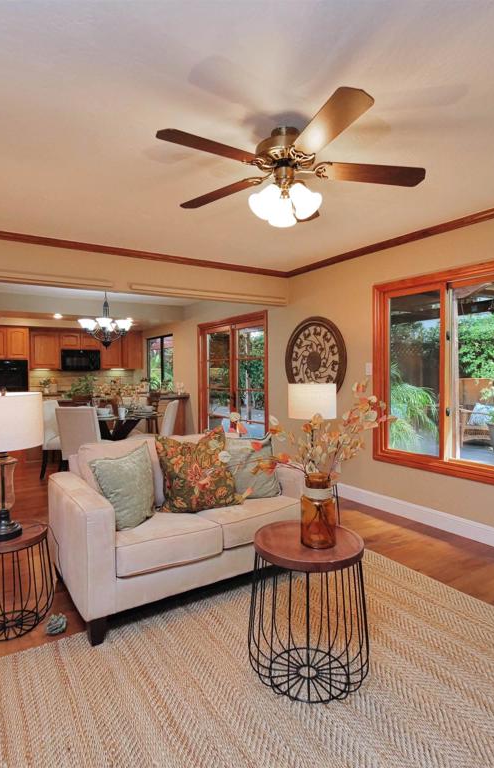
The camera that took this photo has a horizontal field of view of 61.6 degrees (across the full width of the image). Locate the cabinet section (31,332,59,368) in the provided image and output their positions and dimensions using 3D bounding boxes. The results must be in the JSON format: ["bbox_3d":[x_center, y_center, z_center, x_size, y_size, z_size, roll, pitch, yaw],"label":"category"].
[{"bbox_3d":[-4.091,-0.687,8.320,0.560,0.765,0.330,-2,2,-34],"label":"cabinet section"}]

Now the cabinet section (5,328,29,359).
[{"bbox_3d":[-4.419,-0.752,7.920,0.380,0.575,0.580,-2,2,-34],"label":"cabinet section"}]

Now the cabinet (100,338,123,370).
[{"bbox_3d":[-2.909,-0.706,8.718,0.460,0.780,0.330,-2,2,-34],"label":"cabinet"}]

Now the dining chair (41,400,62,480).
[{"bbox_3d":[-2.295,0.684,5.353,0.620,0.960,0.480,-1,2,-9],"label":"dining chair"}]

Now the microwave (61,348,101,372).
[{"bbox_3d":[-3.486,-0.480,8.637,0.760,0.430,0.400,-2,2,-34],"label":"microwave"}]

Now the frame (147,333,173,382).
[{"bbox_3d":[-1.680,-0.403,8.060,0.090,1.030,1.300,-2,2,-34],"label":"frame"}]

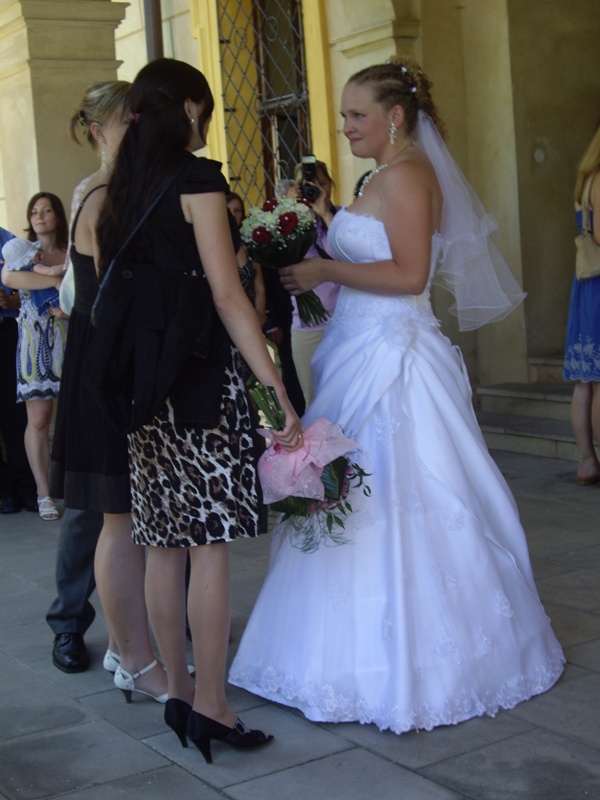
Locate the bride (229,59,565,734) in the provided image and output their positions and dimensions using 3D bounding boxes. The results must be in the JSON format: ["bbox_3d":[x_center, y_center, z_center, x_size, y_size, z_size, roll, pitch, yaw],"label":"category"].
[{"bbox_3d":[0.226,-0.060,3.552,0.980,1.743,0.920,-4,6,-6],"label":"bride"}]

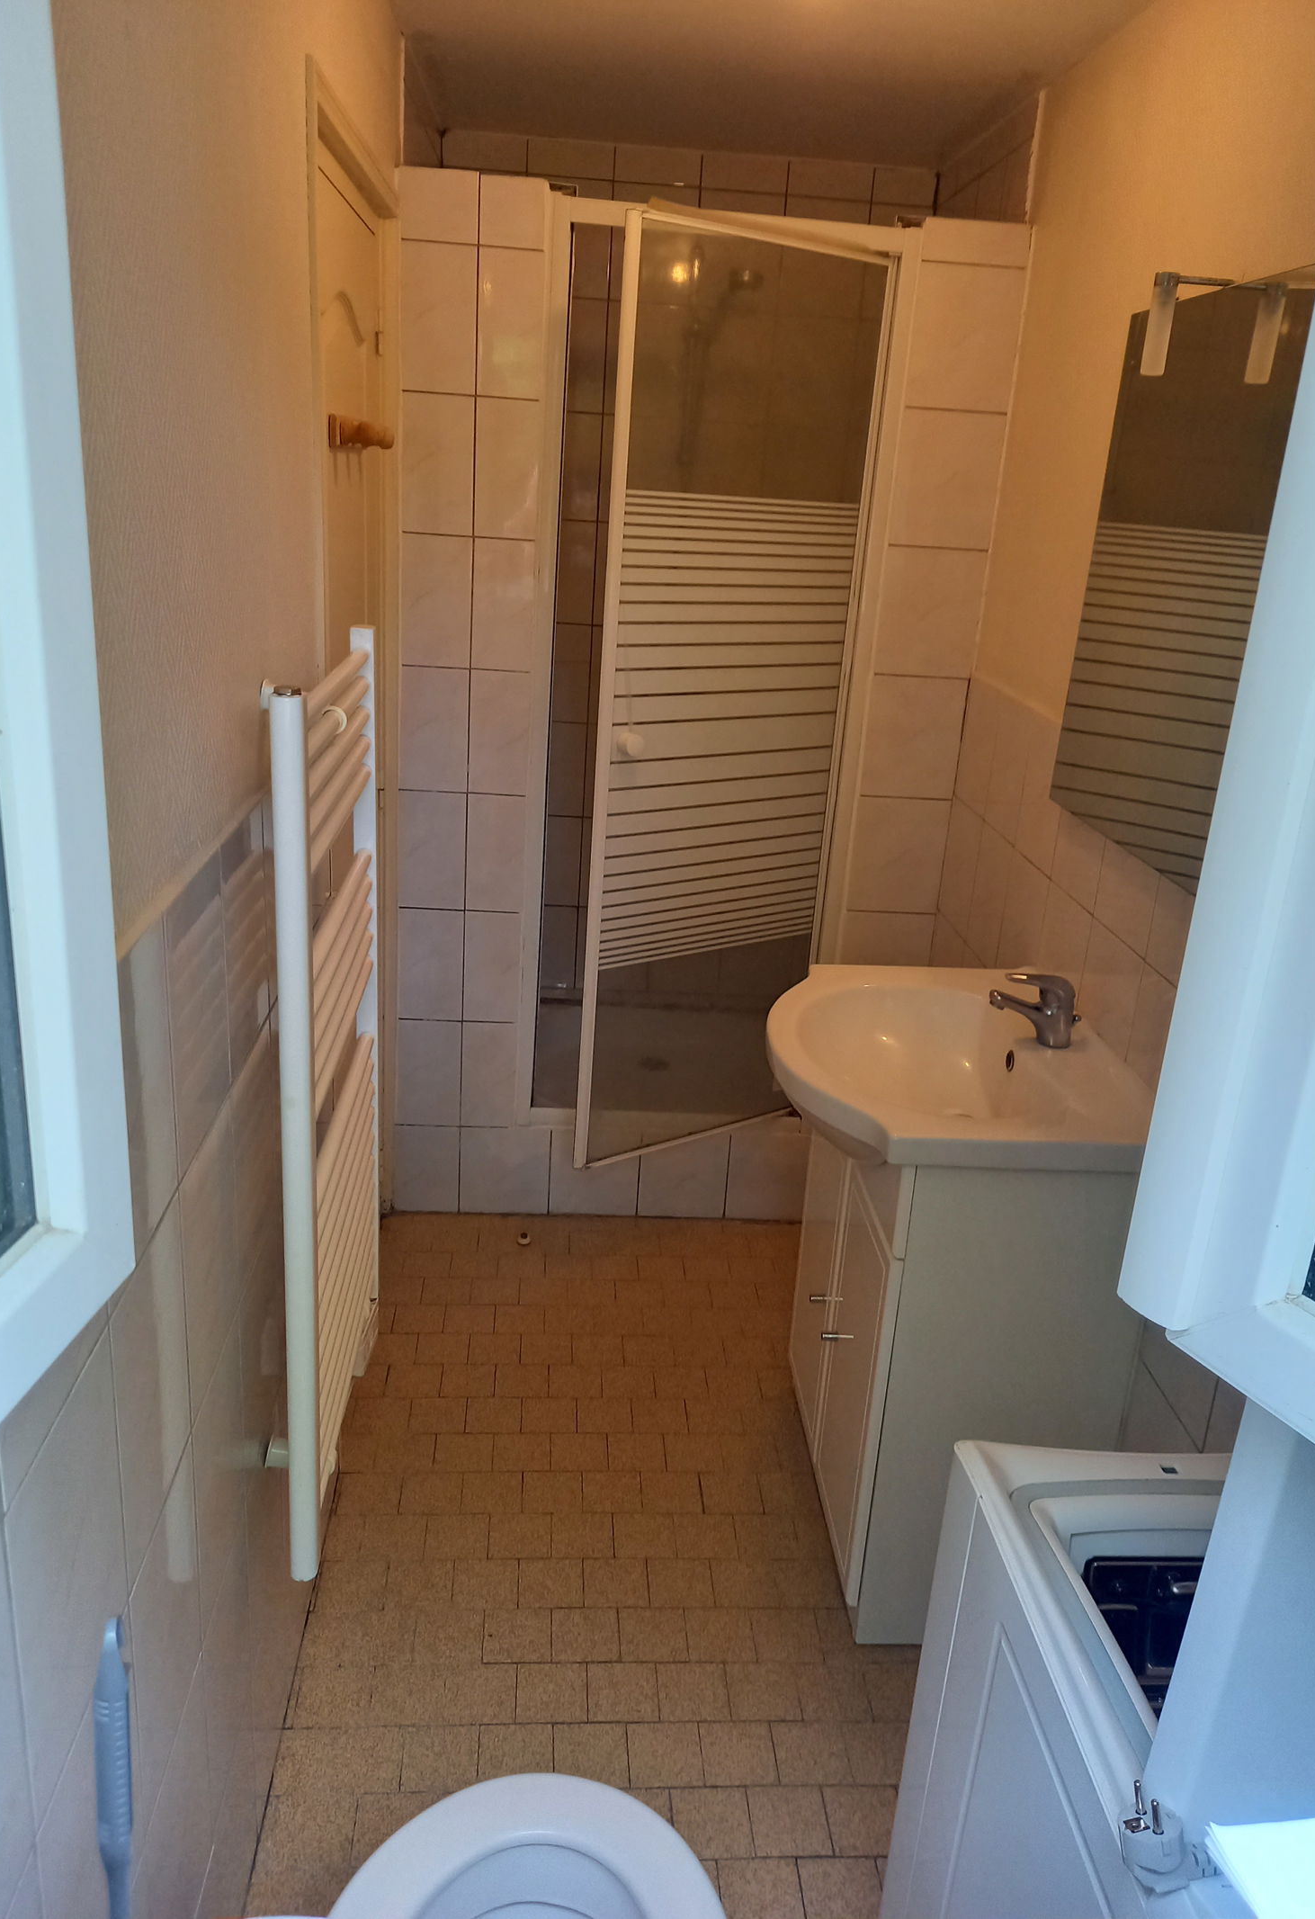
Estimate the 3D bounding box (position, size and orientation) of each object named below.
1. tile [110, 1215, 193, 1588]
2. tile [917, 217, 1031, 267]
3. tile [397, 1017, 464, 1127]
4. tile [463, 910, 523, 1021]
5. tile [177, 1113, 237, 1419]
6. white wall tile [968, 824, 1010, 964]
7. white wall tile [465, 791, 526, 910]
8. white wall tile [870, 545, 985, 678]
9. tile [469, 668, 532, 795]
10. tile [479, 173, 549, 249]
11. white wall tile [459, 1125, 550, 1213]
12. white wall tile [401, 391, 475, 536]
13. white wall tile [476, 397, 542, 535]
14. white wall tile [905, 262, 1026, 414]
[{"bbox_3d":[-0.415,0.345,1.131,0.010,0.250,0.200,2,19,-5],"label":"tile"},{"bbox_3d":[0.583,-1.319,2.556,0.198,0.071,0.010,2,19,-5],"label":"tile"},{"bbox_3d":[-0.496,0.247,3.018,0.141,0.250,0.010,2,19,-5],"label":"tile"},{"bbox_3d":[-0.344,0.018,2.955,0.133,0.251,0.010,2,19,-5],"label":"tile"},{"bbox_3d":[-0.432,0.281,1.320,0.010,0.251,0.201,2,20,-5],"label":"tile"},{"bbox_3d":[0.649,-0.120,2.690,0.010,0.250,0.201,2,20,-5],"label":"white wall tile"},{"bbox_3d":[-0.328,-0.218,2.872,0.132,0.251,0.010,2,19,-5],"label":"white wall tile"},{"bbox_3d":[0.541,-0.693,2.771,0.198,0.250,0.010,2,19,-5],"label":"white wall tile"},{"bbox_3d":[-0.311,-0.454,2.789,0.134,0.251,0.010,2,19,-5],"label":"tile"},{"bbox_3d":[-0.261,-1.340,2.494,0.116,0.114,0.010,2,19,-5],"label":"tile"},{"bbox_3d":[-0.341,0.474,3.110,0.201,0.217,0.010,2,19,-5],"label":"white wall tile"},{"bbox_3d":[-0.412,-0.930,2.606,0.137,0.250,0.010,2,19,-5],"label":"white wall tile"},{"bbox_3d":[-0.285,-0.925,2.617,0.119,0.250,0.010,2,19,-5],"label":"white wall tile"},{"bbox_3d":[0.578,-1.163,2.597,0.194,0.251,0.010,2,19,-5],"label":"white wall tile"}]

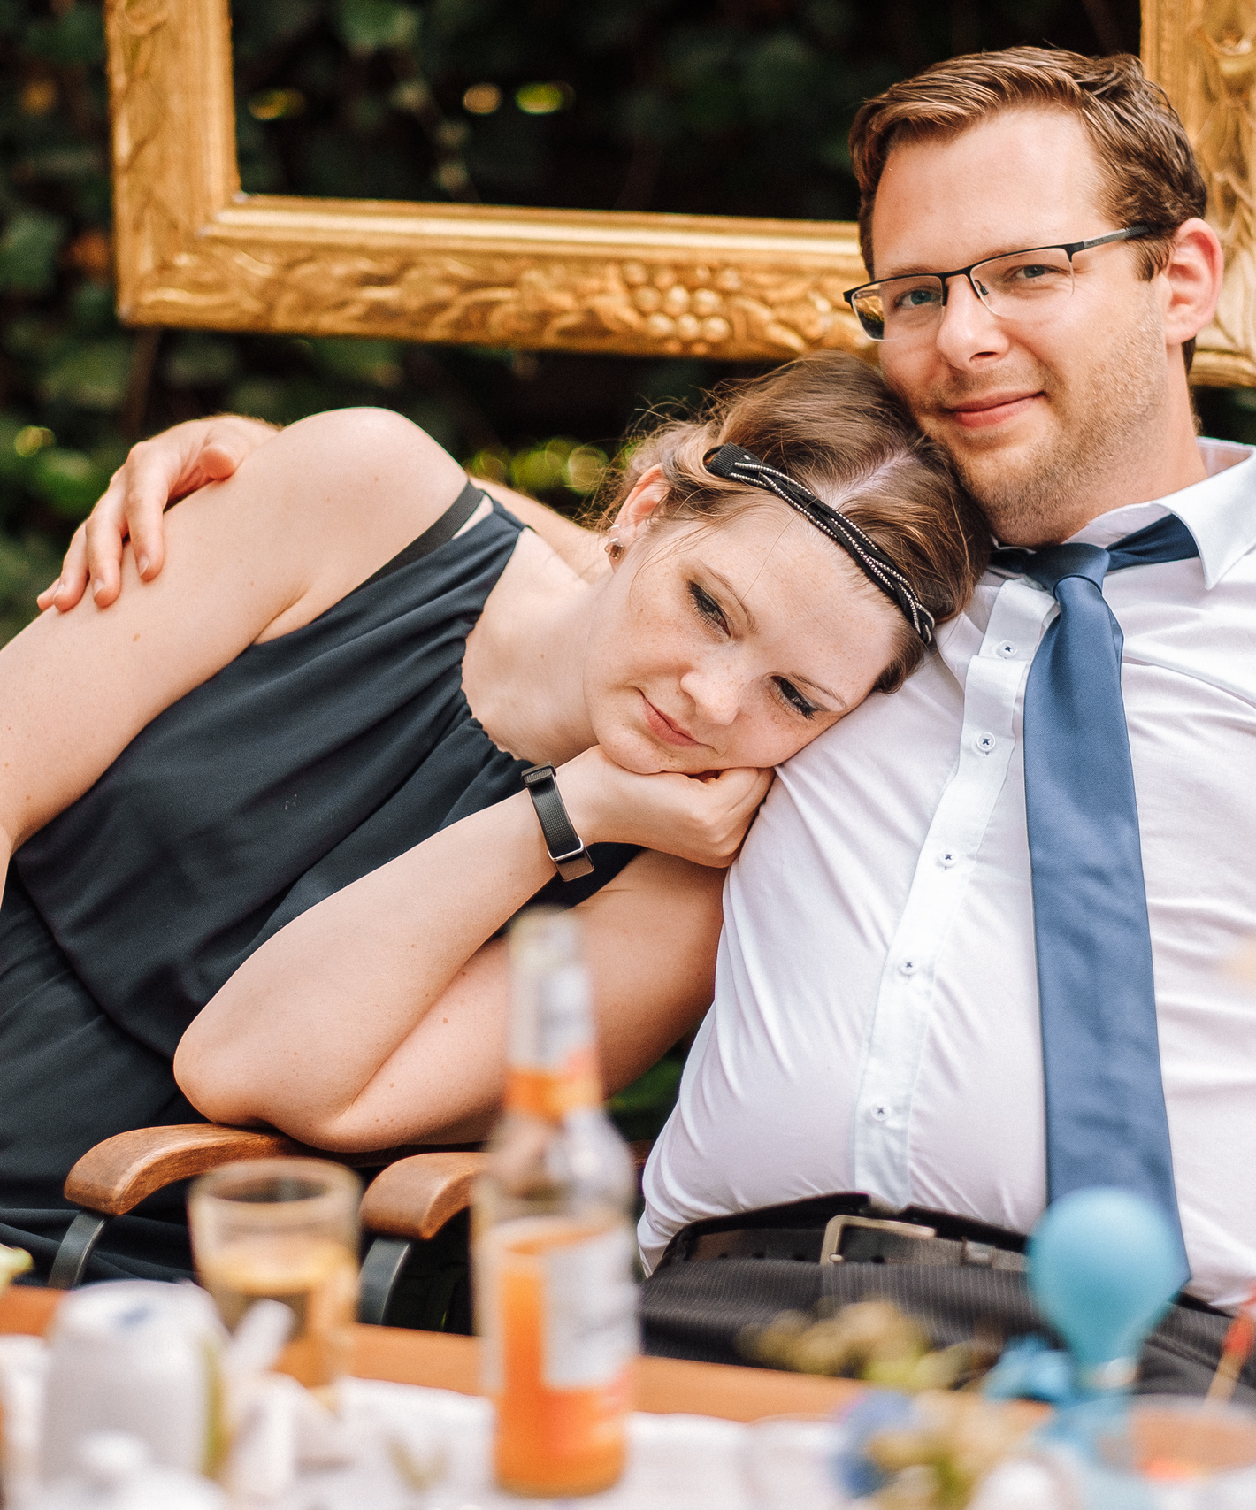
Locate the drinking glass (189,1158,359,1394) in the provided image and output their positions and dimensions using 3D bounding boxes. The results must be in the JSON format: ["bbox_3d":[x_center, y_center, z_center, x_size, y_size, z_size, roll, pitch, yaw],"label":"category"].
[{"bbox_3d":[-0.150,0.222,2.250,0.070,0.088,0.070,-1,9,0],"label":"drinking glass"}]

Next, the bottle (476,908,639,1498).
[{"bbox_3d":[-0.029,0.179,2.110,0.064,0.228,0.064,-1,9,0],"label":"bottle"}]

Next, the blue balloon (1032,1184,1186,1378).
[{"bbox_3d":[0.190,0.210,2.100,0.061,0.076,0.061,-1,9,0],"label":"blue balloon"}]

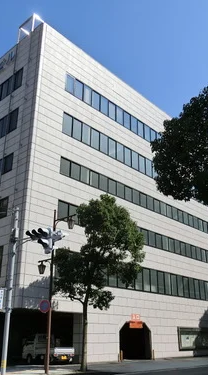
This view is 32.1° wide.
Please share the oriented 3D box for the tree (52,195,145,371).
[{"bbox_3d":[-0.229,5.037,20.361,4.900,9.500,5.000,0,-22,0],"label":"tree"}]

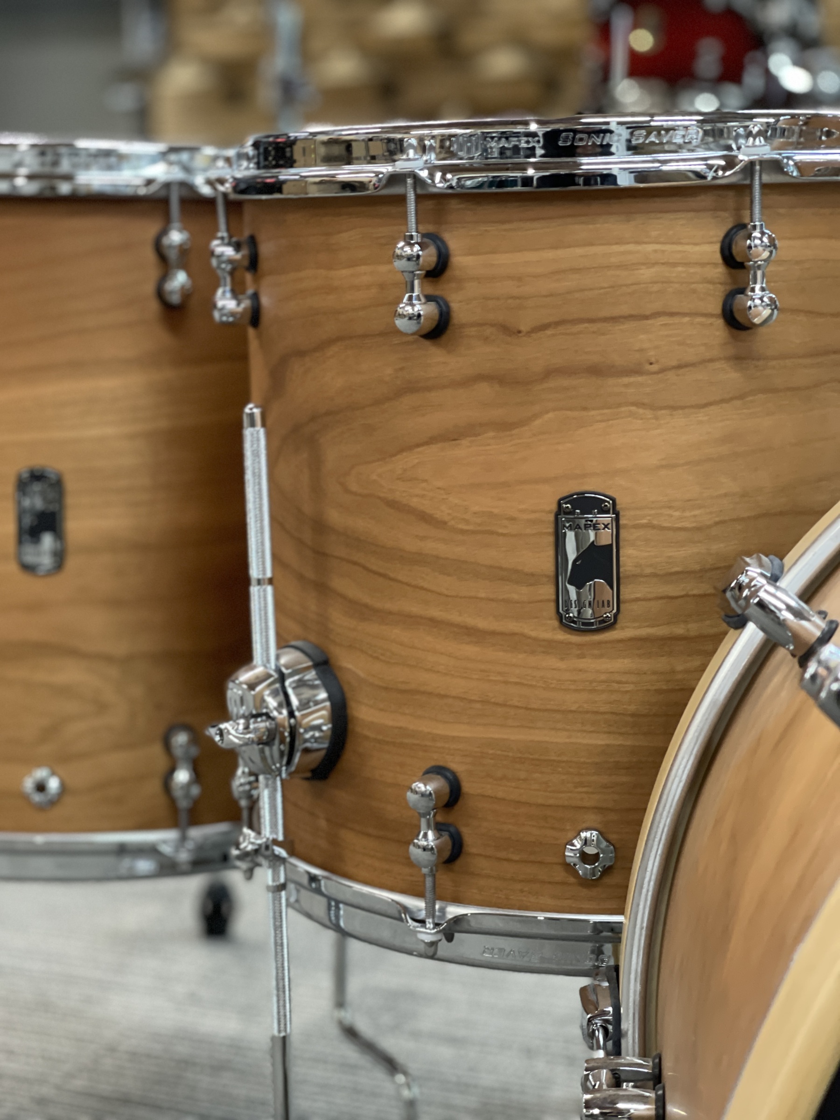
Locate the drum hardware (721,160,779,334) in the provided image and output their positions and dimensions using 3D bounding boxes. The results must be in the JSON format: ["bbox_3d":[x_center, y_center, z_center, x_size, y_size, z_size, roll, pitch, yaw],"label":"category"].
[{"bbox_3d":[0.140,-0.131,0.866,0.019,0.071,0.024,-5,10,-16],"label":"drum hardware"}]

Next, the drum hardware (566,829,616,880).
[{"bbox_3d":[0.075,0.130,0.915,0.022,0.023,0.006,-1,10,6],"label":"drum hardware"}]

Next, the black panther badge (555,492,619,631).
[{"bbox_3d":[0.072,0.001,0.893,0.028,0.061,0.004,-1,10,6],"label":"black panther badge"}]

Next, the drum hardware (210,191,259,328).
[{"bbox_3d":[-0.091,-0.146,0.991,0.024,0.071,0.019,-5,10,-16],"label":"drum hardware"}]

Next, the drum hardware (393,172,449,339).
[{"bbox_3d":[-0.002,-0.129,0.882,0.019,0.071,0.024,4,11,28],"label":"drum hardware"}]

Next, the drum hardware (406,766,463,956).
[{"bbox_3d":[0.006,0.136,0.928,0.019,0.085,0.024,4,11,28],"label":"drum hardware"}]

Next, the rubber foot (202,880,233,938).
[{"bbox_3d":[-0.170,0.291,1.730,0.027,0.048,0.027,-1,10,0],"label":"rubber foot"}]

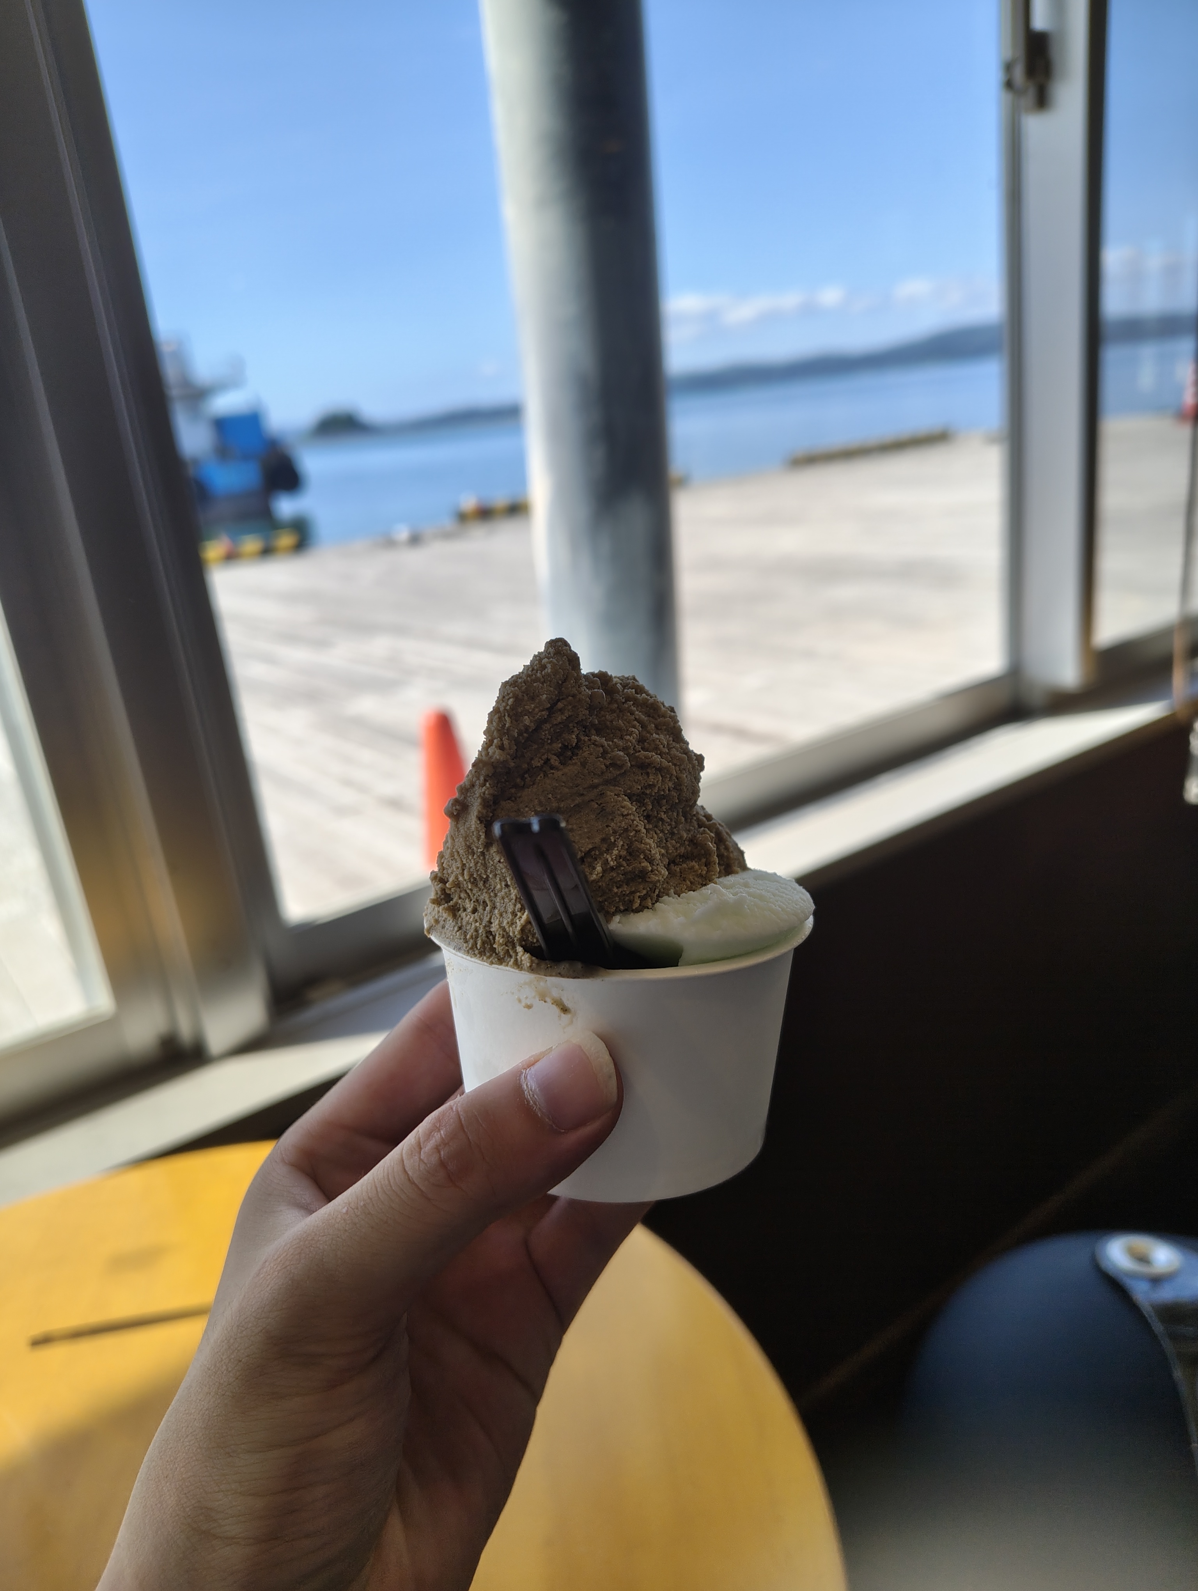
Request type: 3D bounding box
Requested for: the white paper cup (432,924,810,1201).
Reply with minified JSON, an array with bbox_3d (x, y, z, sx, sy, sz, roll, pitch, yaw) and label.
[{"bbox_3d":[0.005,0.050,0.247,0.084,0.051,0.084,-1,11,0],"label":"white paper cup"}]

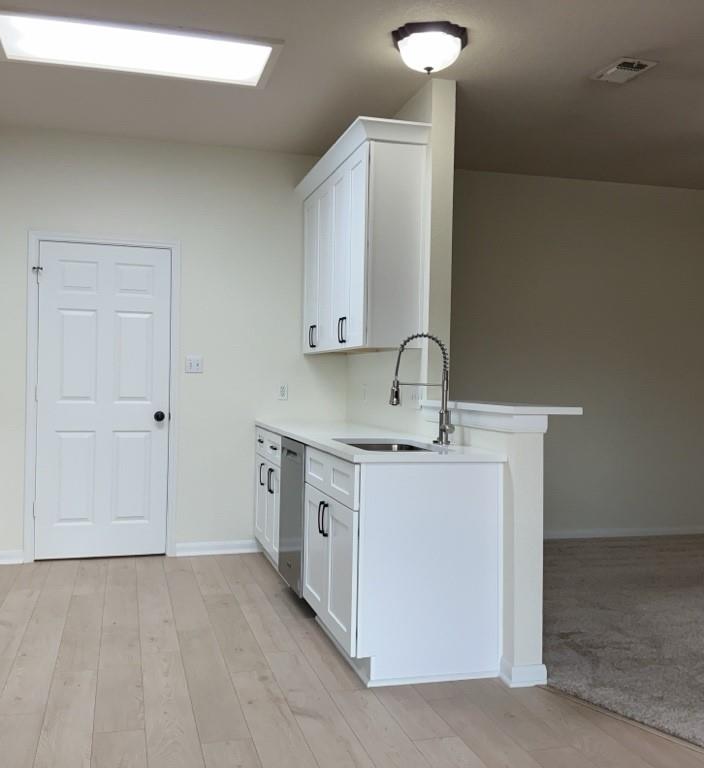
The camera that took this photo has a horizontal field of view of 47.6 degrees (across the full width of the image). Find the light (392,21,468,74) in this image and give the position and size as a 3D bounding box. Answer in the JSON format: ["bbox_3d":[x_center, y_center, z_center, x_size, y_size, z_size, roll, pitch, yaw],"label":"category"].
[{"bbox_3d":[0.358,-1.500,3.667,0.347,0.162,0.347,1,0,9],"label":"light"}]

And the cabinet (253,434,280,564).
[{"bbox_3d":[-0.230,0.727,5.085,0.627,0.870,0.940,1,0,-16],"label":"cabinet"}]

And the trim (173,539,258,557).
[{"bbox_3d":[-0.895,1.108,5.397,0.568,0.090,0.016,1,0,-16],"label":"trim"}]

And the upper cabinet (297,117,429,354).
[{"bbox_3d":[0.005,-0.776,4.836,0.375,1.179,1.530,1,0,-16],"label":"upper cabinet"}]

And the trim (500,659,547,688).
[{"bbox_3d":[0.678,1.134,3.176,0.160,0.085,0.122,1,0,-16],"label":"trim"}]

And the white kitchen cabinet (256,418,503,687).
[{"bbox_3d":[-0.021,0.721,4.346,0.630,0.890,2.475,1,0,-16],"label":"white kitchen cabinet"}]

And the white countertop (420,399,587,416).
[{"bbox_3d":[0.624,0.103,3.608,0.305,0.031,1.040,1,0,-16],"label":"white countertop"}]

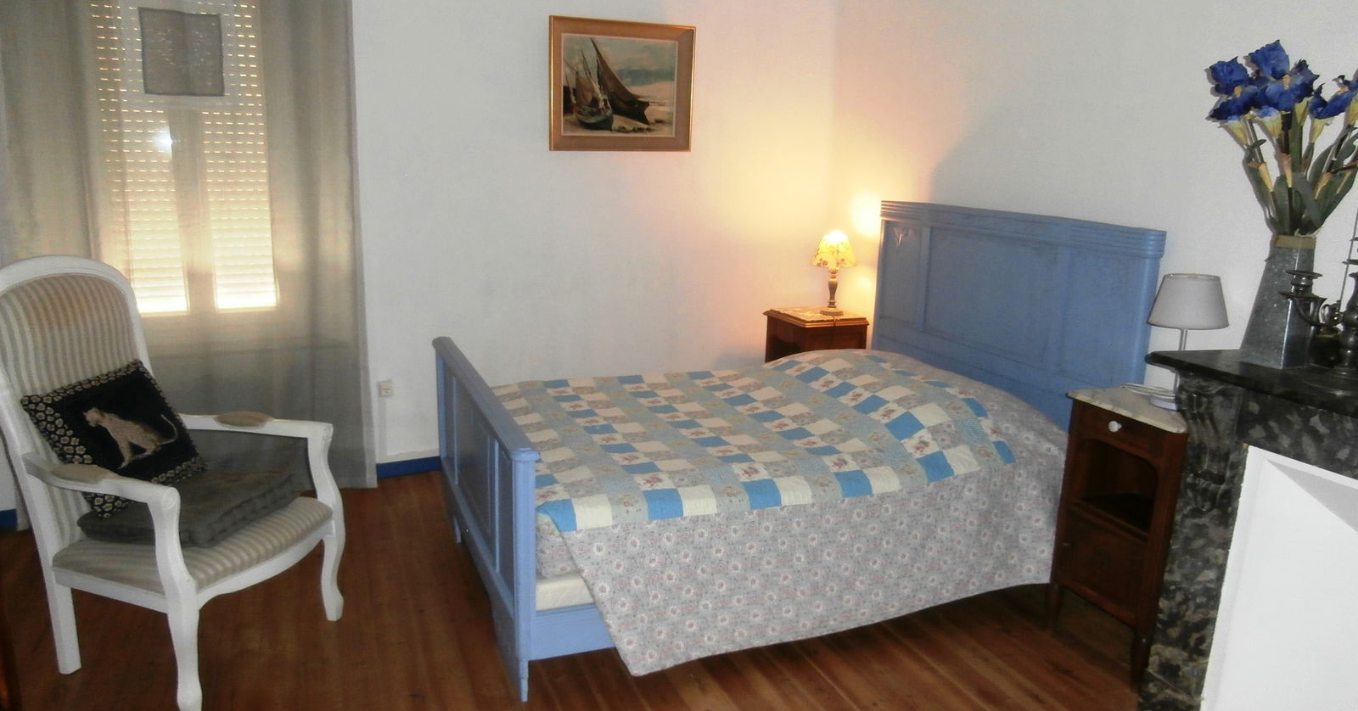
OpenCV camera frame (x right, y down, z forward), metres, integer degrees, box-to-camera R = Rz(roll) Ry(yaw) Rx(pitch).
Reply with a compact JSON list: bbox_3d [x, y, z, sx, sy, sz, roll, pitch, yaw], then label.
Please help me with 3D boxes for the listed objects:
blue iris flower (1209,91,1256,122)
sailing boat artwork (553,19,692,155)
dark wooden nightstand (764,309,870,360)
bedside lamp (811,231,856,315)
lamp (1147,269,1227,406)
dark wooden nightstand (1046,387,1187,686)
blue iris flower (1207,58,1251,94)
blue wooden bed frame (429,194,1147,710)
[{"bbox_3d":[1.302,-0.586,2.213,0.107,0.079,0.093,9,14,28],"label":"blue iris flower"},{"bbox_3d":[-0.243,-1.201,4.229,0.679,0.565,0.037,-3,13,-22],"label":"sailing boat artwork"},{"bbox_3d":[0.672,0.136,4.719,0.369,0.686,0.395,-3,13,-22],"label":"dark wooden nightstand"},{"bbox_3d":[0.768,-0.408,4.664,0.217,0.406,0.217,2,12,0],"label":"bedside lamp"},{"bbox_3d":[1.450,-0.044,2.707,0.229,0.378,0.229,-3,13,-22],"label":"lamp"},{"bbox_3d":[1.412,0.523,2.800,0.380,0.772,0.412,-3,13,-22],"label":"dark wooden nightstand"},{"bbox_3d":[1.288,-0.651,2.200,0.103,0.089,0.086,8,14,28],"label":"blue iris flower"},{"bbox_3d":[0.255,0.105,3.428,2.080,1.253,1.560,-3,13,-22],"label":"blue wooden bed frame"}]

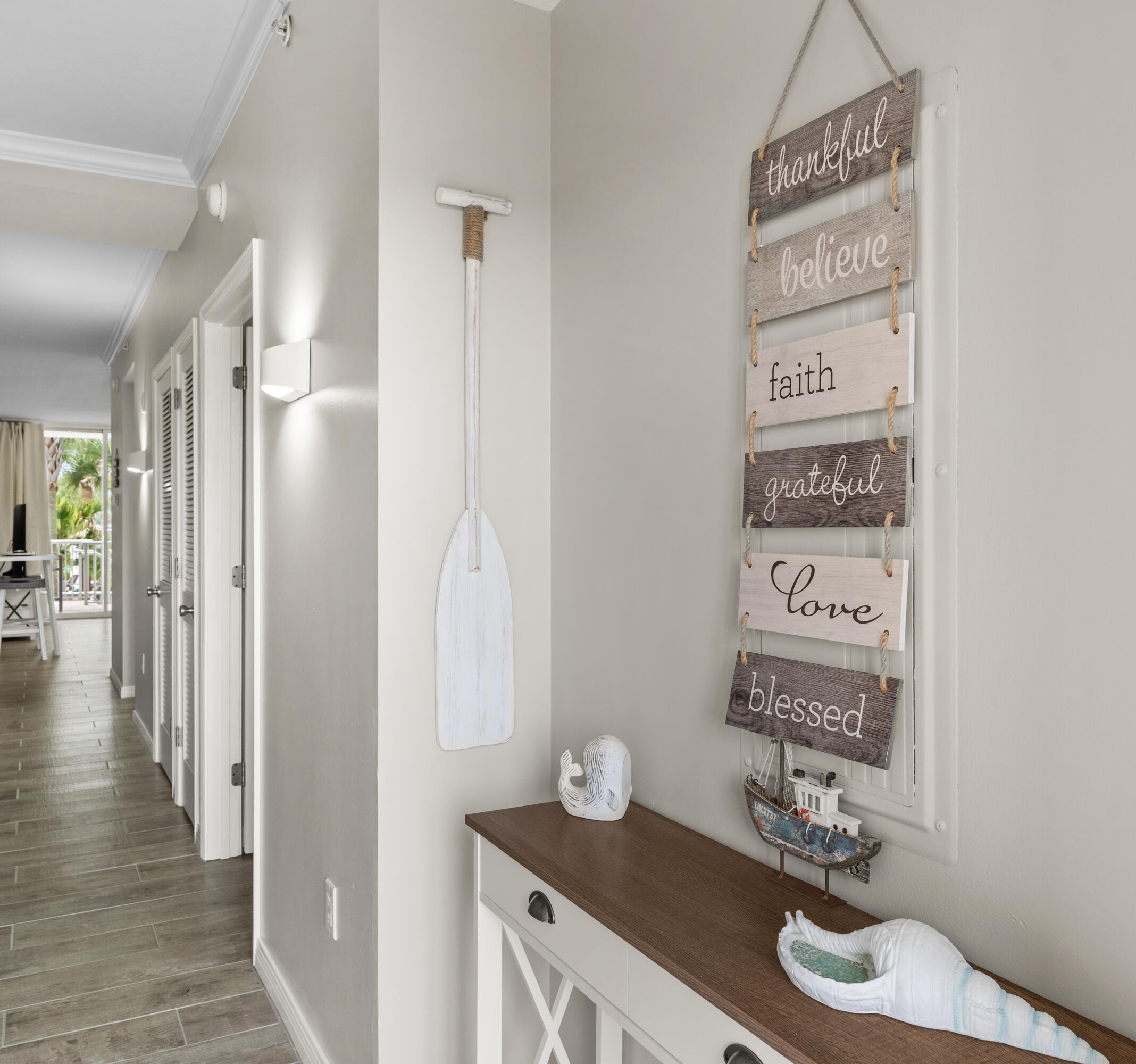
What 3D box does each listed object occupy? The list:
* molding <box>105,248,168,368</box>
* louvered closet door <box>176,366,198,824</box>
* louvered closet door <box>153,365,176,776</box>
[{"bbox_3d":[-2.933,-1.436,6.197,0.062,0.080,4.220,0,1,-30],"label":"molding"},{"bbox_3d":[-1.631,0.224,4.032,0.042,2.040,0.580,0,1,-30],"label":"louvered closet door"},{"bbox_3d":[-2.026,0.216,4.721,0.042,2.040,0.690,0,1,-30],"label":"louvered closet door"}]

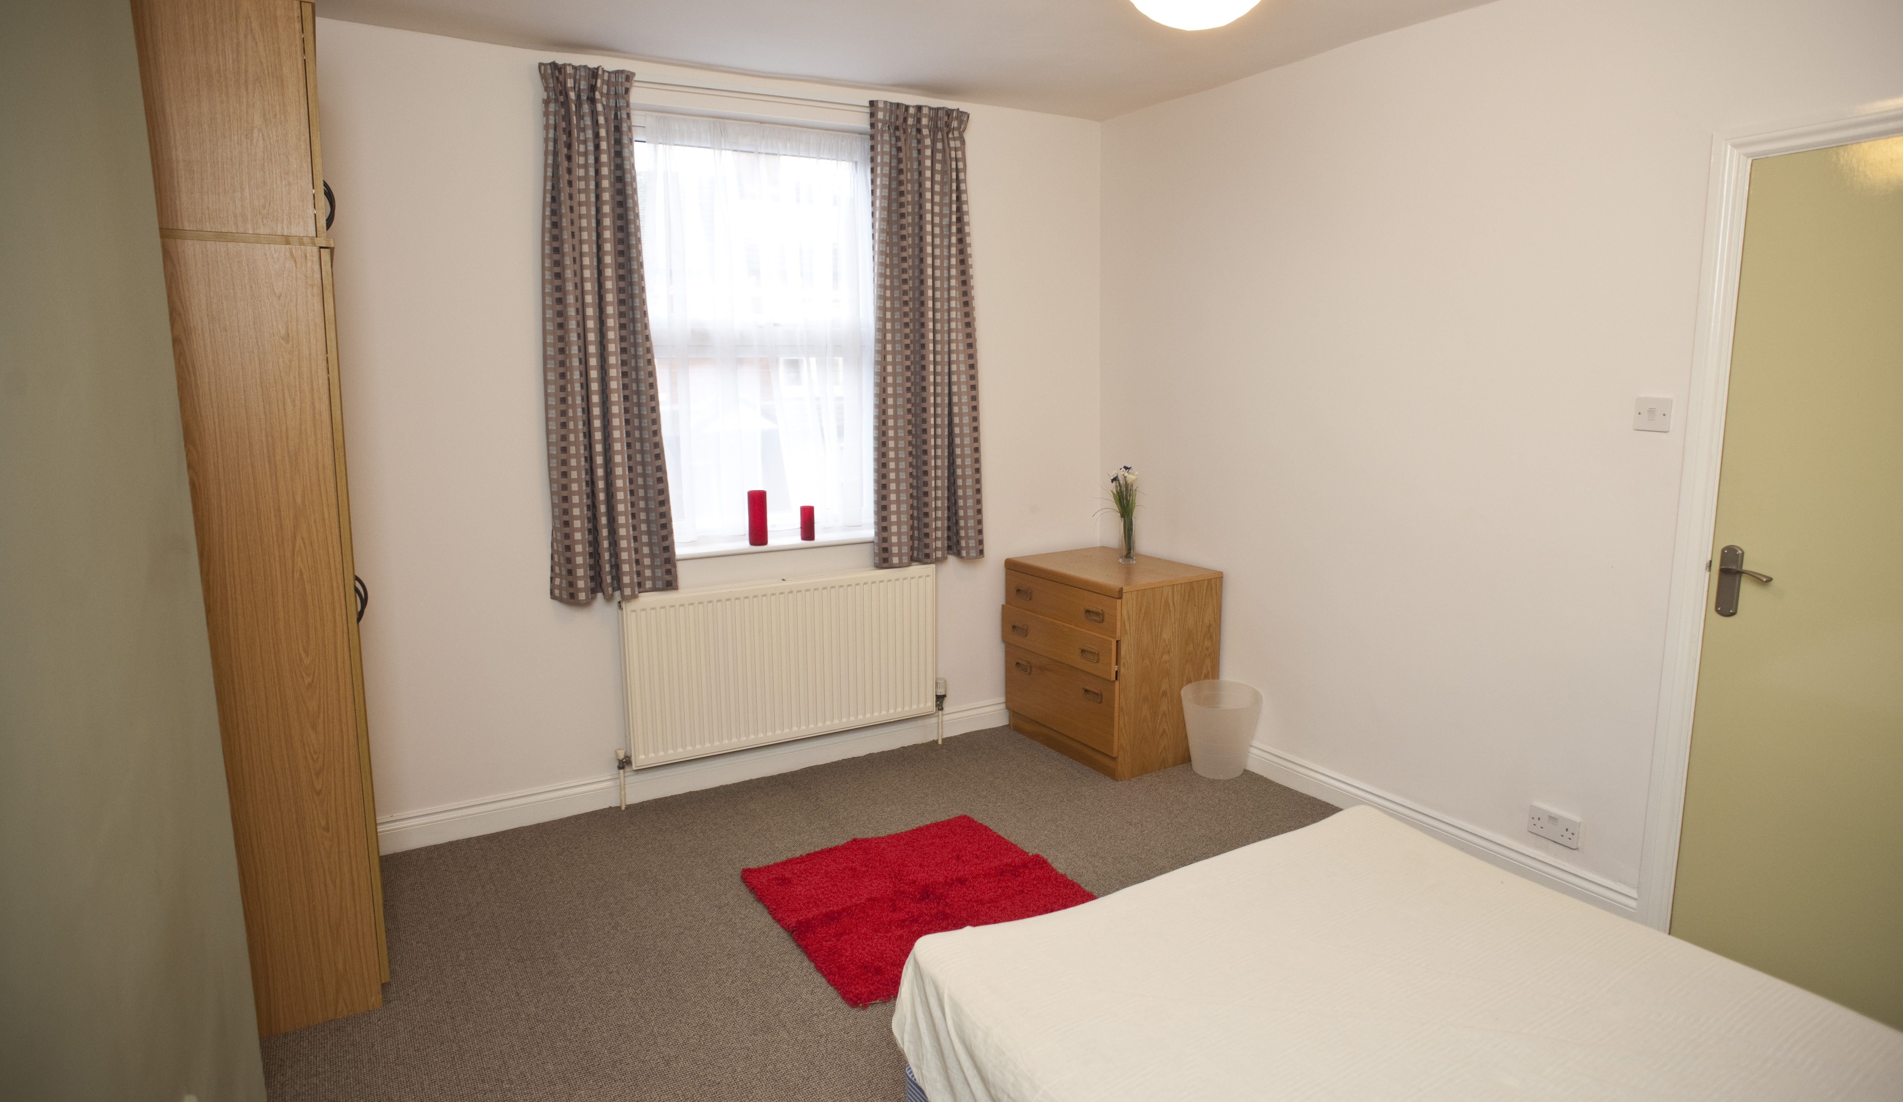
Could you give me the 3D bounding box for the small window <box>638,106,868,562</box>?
[{"bbox_3d":[-0.728,-0.789,3.934,0.972,1.527,0.120,-6,11,-30],"label":"small window"}]

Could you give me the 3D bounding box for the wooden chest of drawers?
[{"bbox_3d":[0.644,0.430,4.342,0.523,0.745,0.725,-6,11,-30],"label":"wooden chest of drawers"}]

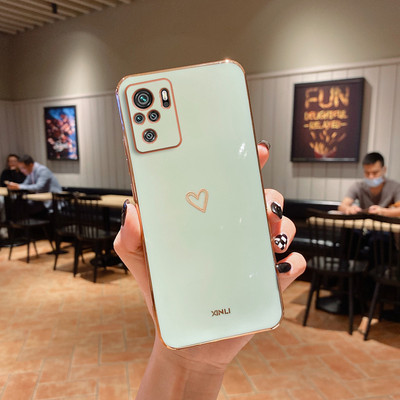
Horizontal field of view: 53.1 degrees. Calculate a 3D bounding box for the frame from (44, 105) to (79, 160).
[{"bbox_3d":[-2.218,-1.066,6.424,0.710,0.840,0.045,4,8,30],"label":"frame"}]

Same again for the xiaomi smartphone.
[{"bbox_3d":[0.002,0.004,0.241,0.076,0.163,0.011,-10,3,-3],"label":"xiaomi smartphone"}]

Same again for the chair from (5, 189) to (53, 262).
[{"bbox_3d":[-2.110,0.311,5.054,0.450,0.885,0.500,4,8,30],"label":"chair"}]

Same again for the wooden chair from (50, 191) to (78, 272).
[{"bbox_3d":[-1.392,0.363,4.628,0.450,0.885,0.500,4,8,30],"label":"wooden chair"}]

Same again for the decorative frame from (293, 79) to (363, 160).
[{"bbox_3d":[1.374,-0.847,4.364,0.730,0.850,0.050,4,8,30],"label":"decorative frame"}]

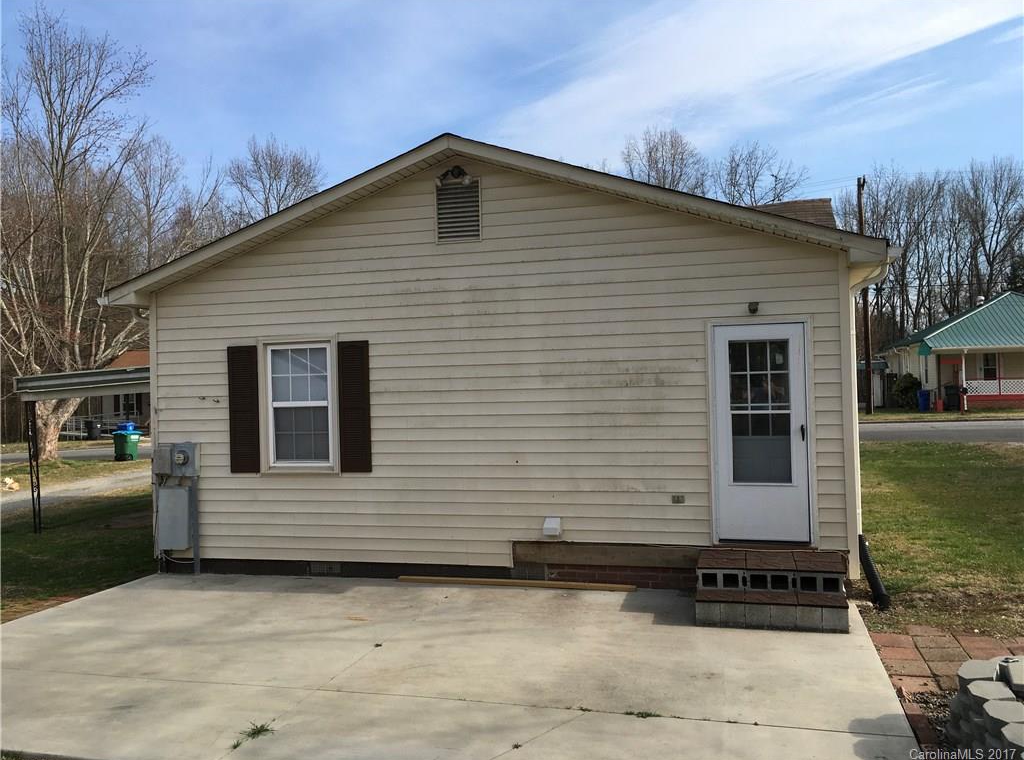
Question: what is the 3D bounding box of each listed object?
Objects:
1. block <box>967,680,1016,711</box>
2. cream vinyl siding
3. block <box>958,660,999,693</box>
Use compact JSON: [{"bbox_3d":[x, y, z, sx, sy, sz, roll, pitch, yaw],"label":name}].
[{"bbox_3d":[2.582,1.729,4.626,0.205,0.105,0.300,-2,-1,15],"label":"block"},{"bbox_3d":[-0.481,-0.188,8.742,7.370,4.180,0.150,-2,0,15],"label":"cream vinyl siding"},{"bbox_3d":[2.704,1.727,4.955,0.210,0.105,0.310,-2,-1,33],"label":"block"}]

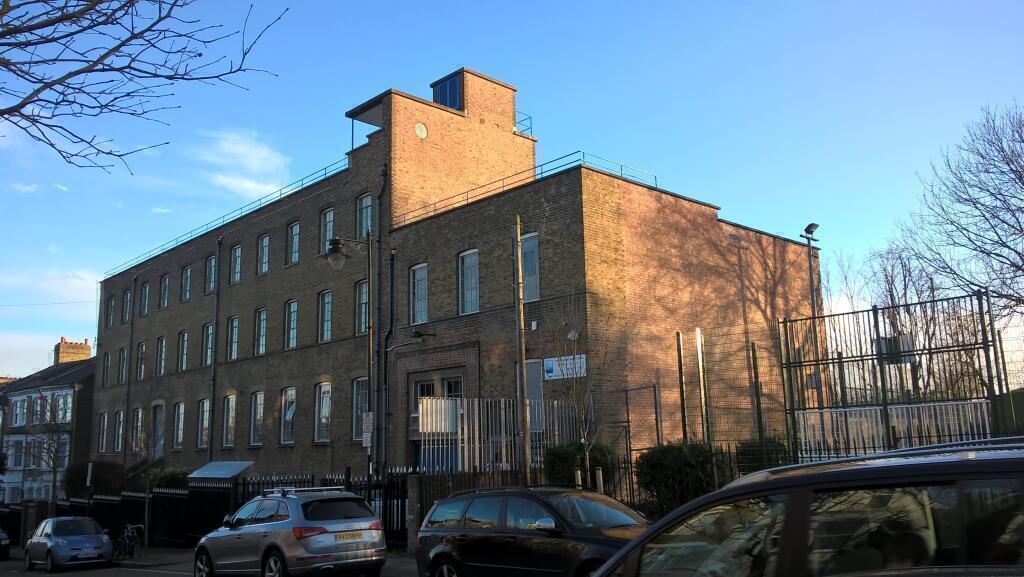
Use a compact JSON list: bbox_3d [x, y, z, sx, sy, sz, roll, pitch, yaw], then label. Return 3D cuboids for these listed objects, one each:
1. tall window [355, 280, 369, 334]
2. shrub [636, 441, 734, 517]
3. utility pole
[{"bbox_3d":[-5.335,0.664,29.469,0.150,1.980,1.030,8,-14,-44],"label":"tall window"},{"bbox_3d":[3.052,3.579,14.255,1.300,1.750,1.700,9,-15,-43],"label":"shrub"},{"bbox_3d":[0.260,1.756,17.297,0.160,6.920,0.160,9,-15,-44],"label":"utility pole"}]

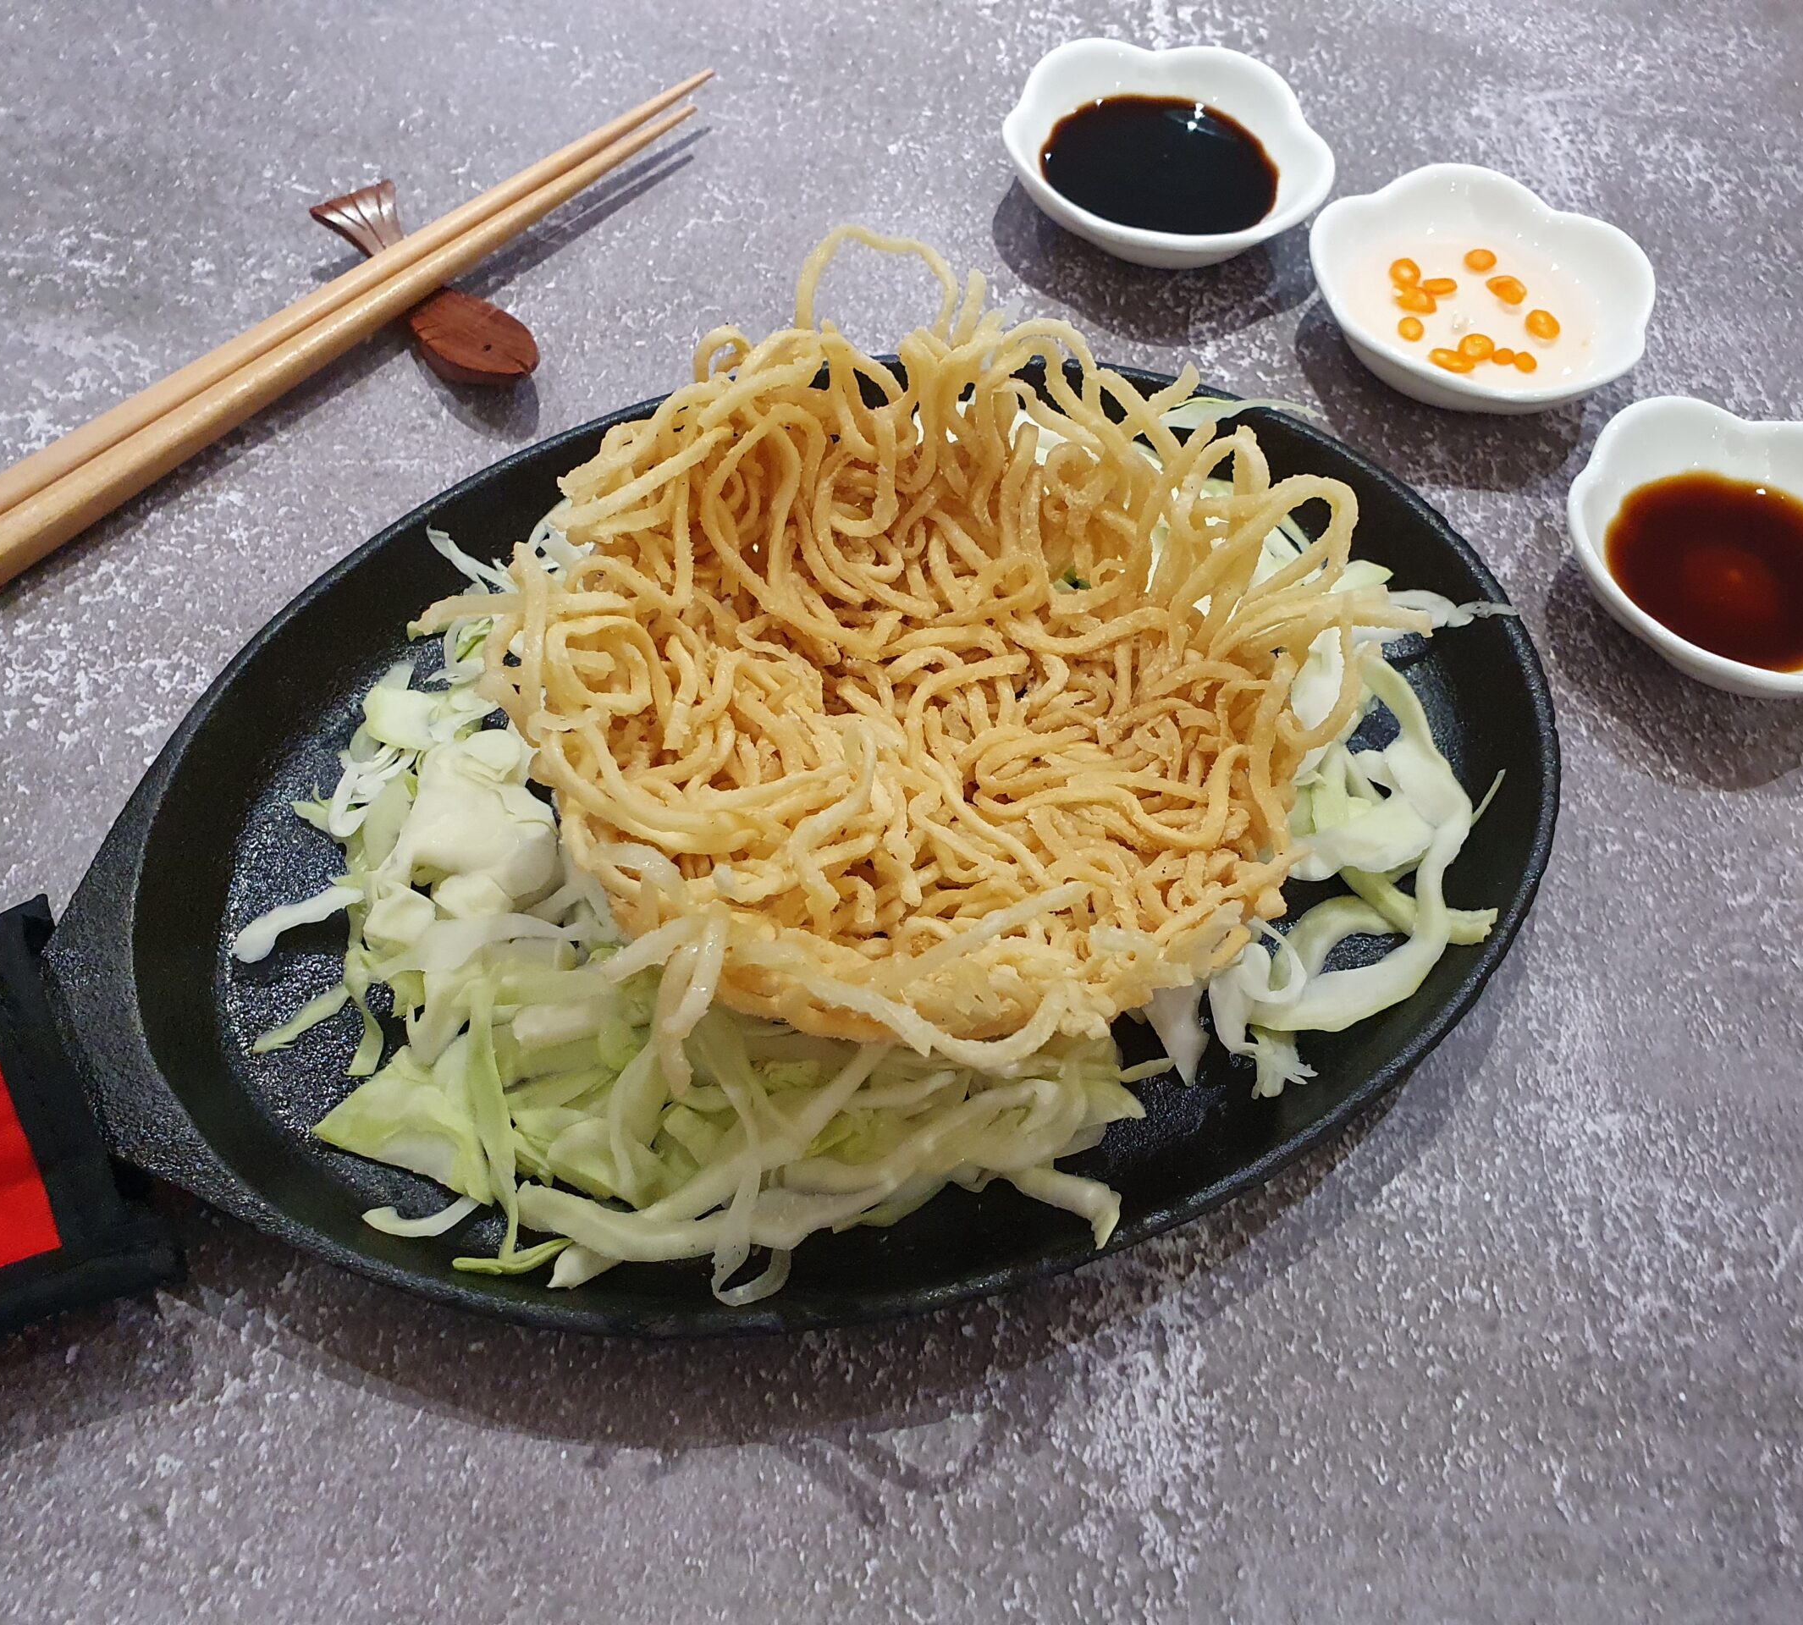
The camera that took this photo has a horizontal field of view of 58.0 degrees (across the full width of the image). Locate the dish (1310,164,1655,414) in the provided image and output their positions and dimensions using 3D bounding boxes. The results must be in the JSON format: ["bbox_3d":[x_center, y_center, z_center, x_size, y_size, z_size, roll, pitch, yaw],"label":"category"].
[{"bbox_3d":[0.123,-0.108,0.355,0.073,0.025,0.073,6,58,0],"label":"dish"}]

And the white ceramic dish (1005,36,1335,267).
[{"bbox_3d":[0.059,-0.145,0.374,0.073,0.025,0.073,2,58,-3],"label":"white ceramic dish"}]

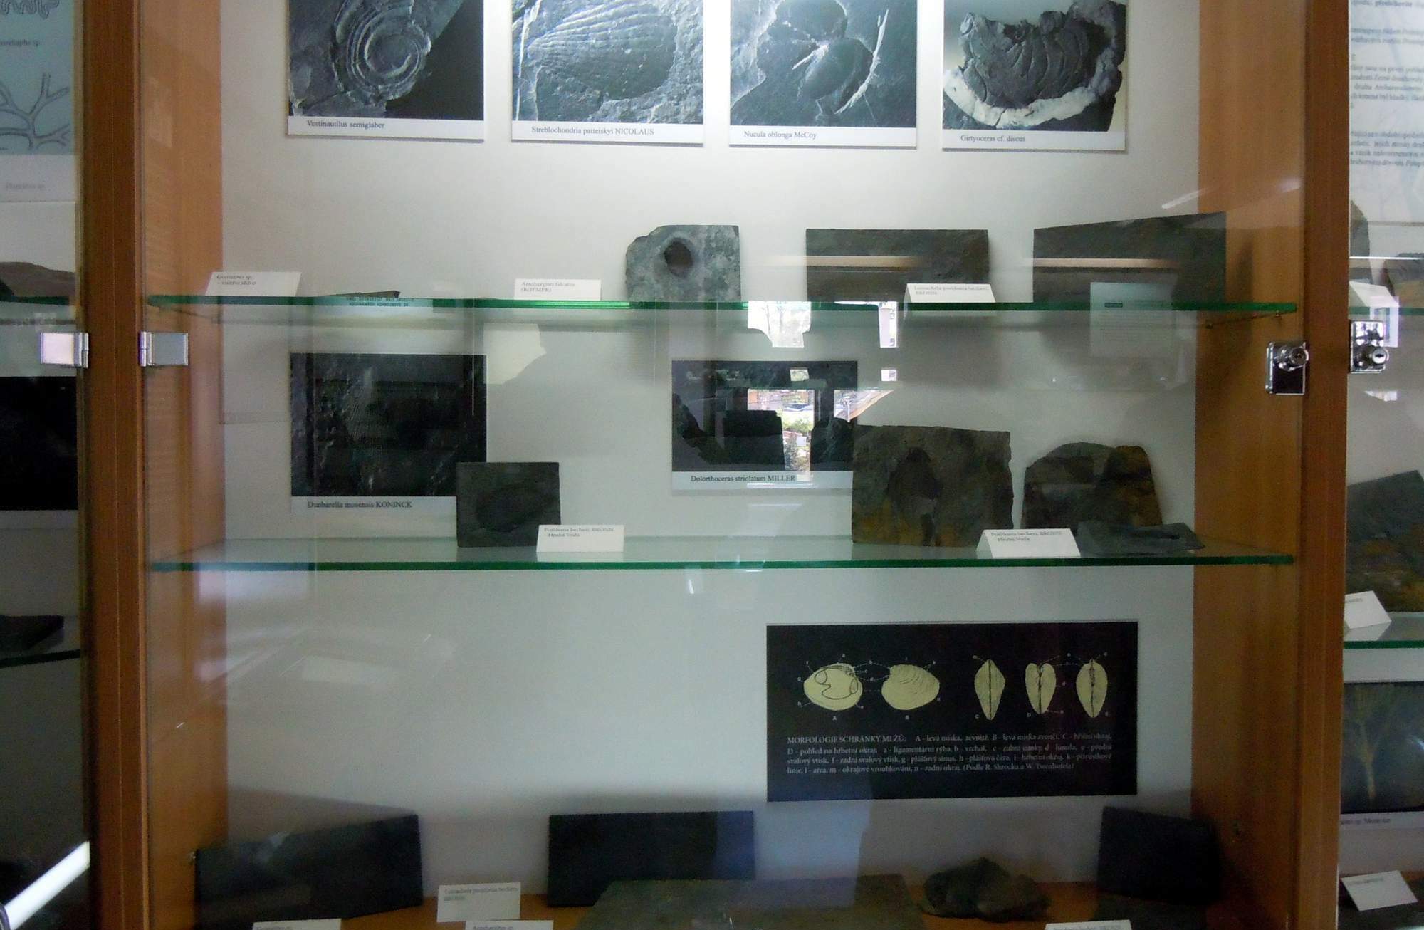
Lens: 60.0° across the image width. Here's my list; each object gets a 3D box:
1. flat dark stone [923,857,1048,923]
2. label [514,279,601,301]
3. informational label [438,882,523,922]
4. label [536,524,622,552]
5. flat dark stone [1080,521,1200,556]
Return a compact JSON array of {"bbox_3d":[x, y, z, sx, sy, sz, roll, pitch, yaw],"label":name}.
[{"bbox_3d":[0.299,0.456,1.356,0.129,0.053,0.085,0,1,-4],"label":"flat dark stone"},{"bbox_3d":[-0.137,-0.152,1.097,0.075,0.027,0.035,0,1,-4],"label":"label"},{"bbox_3d":[-0.251,0.469,1.334,0.087,0.029,0.050,0,1,-4],"label":"informational label"},{"bbox_3d":[-0.115,0.065,1.098,0.075,0.027,0.035,0,1,-4],"label":"label"},{"bbox_3d":[0.388,0.065,1.129,0.110,0.023,0.078,0,1,-4],"label":"flat dark stone"}]

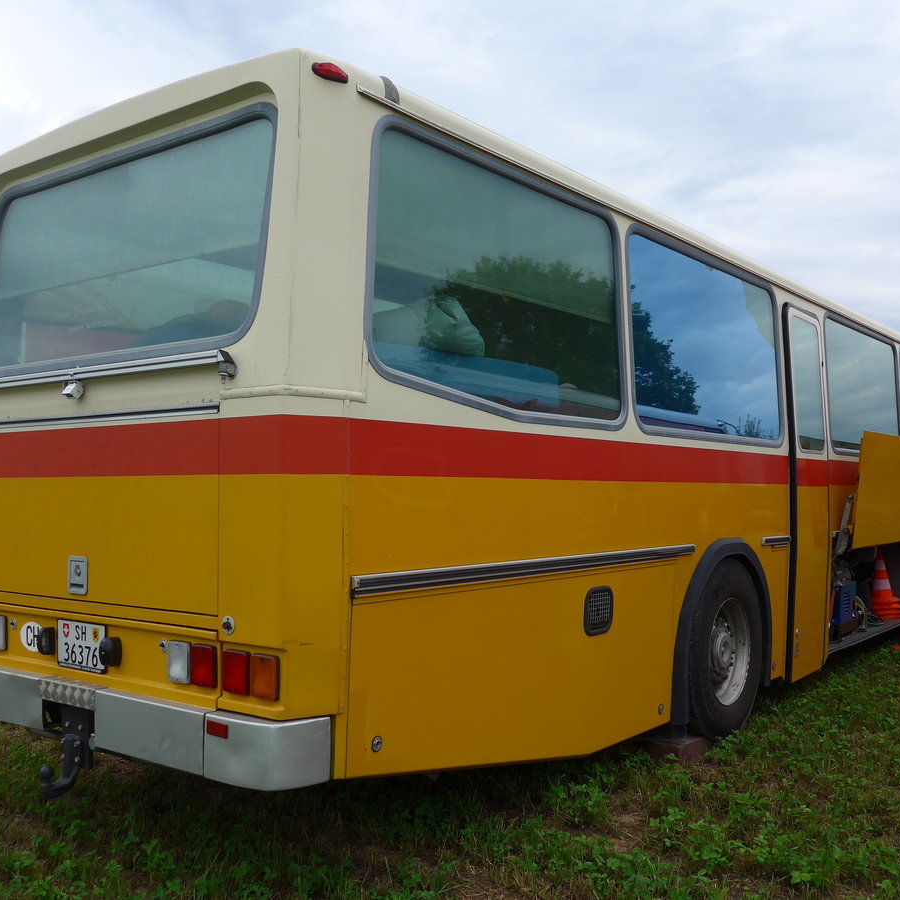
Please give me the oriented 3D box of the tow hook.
[{"bbox_3d":[-1.415,1.103,3.661,0.180,0.305,0.190,-2,-3,38],"label":"tow hook"}]

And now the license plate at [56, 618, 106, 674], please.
[{"bbox_3d":[-1.352,0.719,3.686,0.312,0.172,0.020,-2,-3,38],"label":"license plate"}]

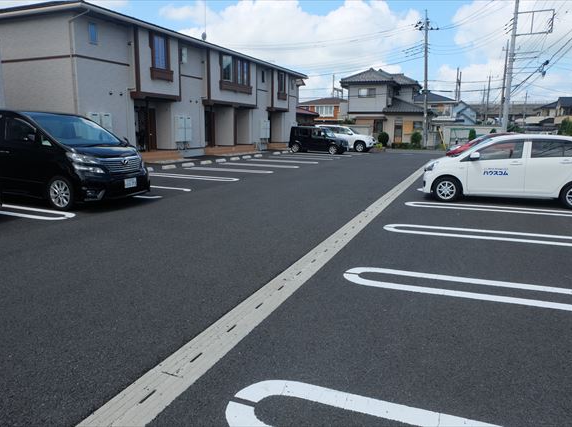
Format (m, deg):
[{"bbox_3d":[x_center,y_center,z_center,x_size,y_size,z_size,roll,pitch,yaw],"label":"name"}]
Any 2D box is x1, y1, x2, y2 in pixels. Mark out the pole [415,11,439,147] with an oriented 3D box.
[{"bbox_3d":[12.325,-11.612,37.469,1.800,11.600,0.800,4,12,21],"label":"pole"}]

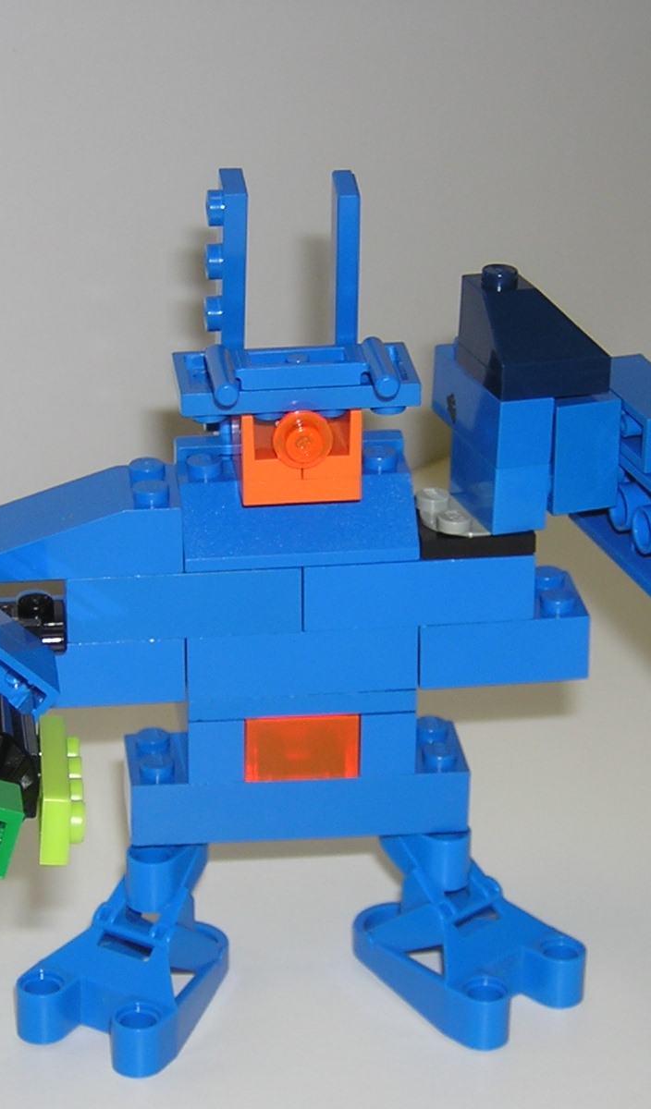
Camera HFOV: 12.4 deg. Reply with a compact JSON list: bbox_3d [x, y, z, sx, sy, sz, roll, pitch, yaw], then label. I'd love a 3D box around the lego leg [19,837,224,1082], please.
[{"bbox_3d":[-0.024,0.053,0.419,0.024,0.022,0.038,14,26,29],"label":"lego leg"}]

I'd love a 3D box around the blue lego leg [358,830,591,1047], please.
[{"bbox_3d":[0.017,0.051,0.424,0.038,0.022,0.024,21,31,40],"label":"blue lego leg"}]

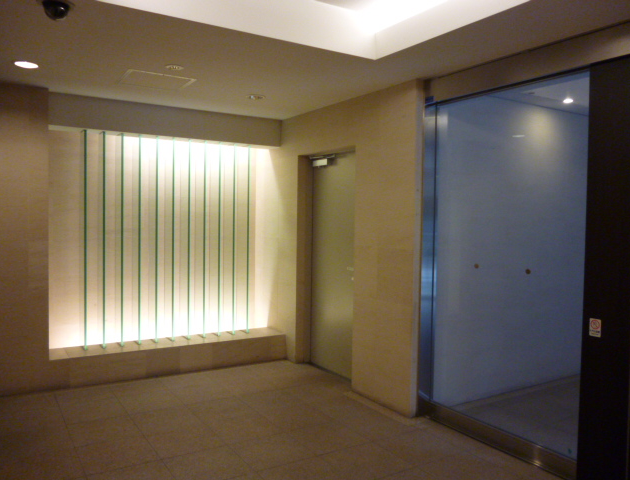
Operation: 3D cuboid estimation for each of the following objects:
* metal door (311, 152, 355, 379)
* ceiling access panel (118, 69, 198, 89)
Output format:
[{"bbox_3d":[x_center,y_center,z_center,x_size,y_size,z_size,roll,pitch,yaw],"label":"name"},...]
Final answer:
[{"bbox_3d":[0.200,0.223,4.756,0.050,2.000,0.790,-1,3,-33],"label":"metal door"},{"bbox_3d":[-1.196,-1.193,3.856,0.460,0.020,0.450,0,3,-33],"label":"ceiling access panel"}]

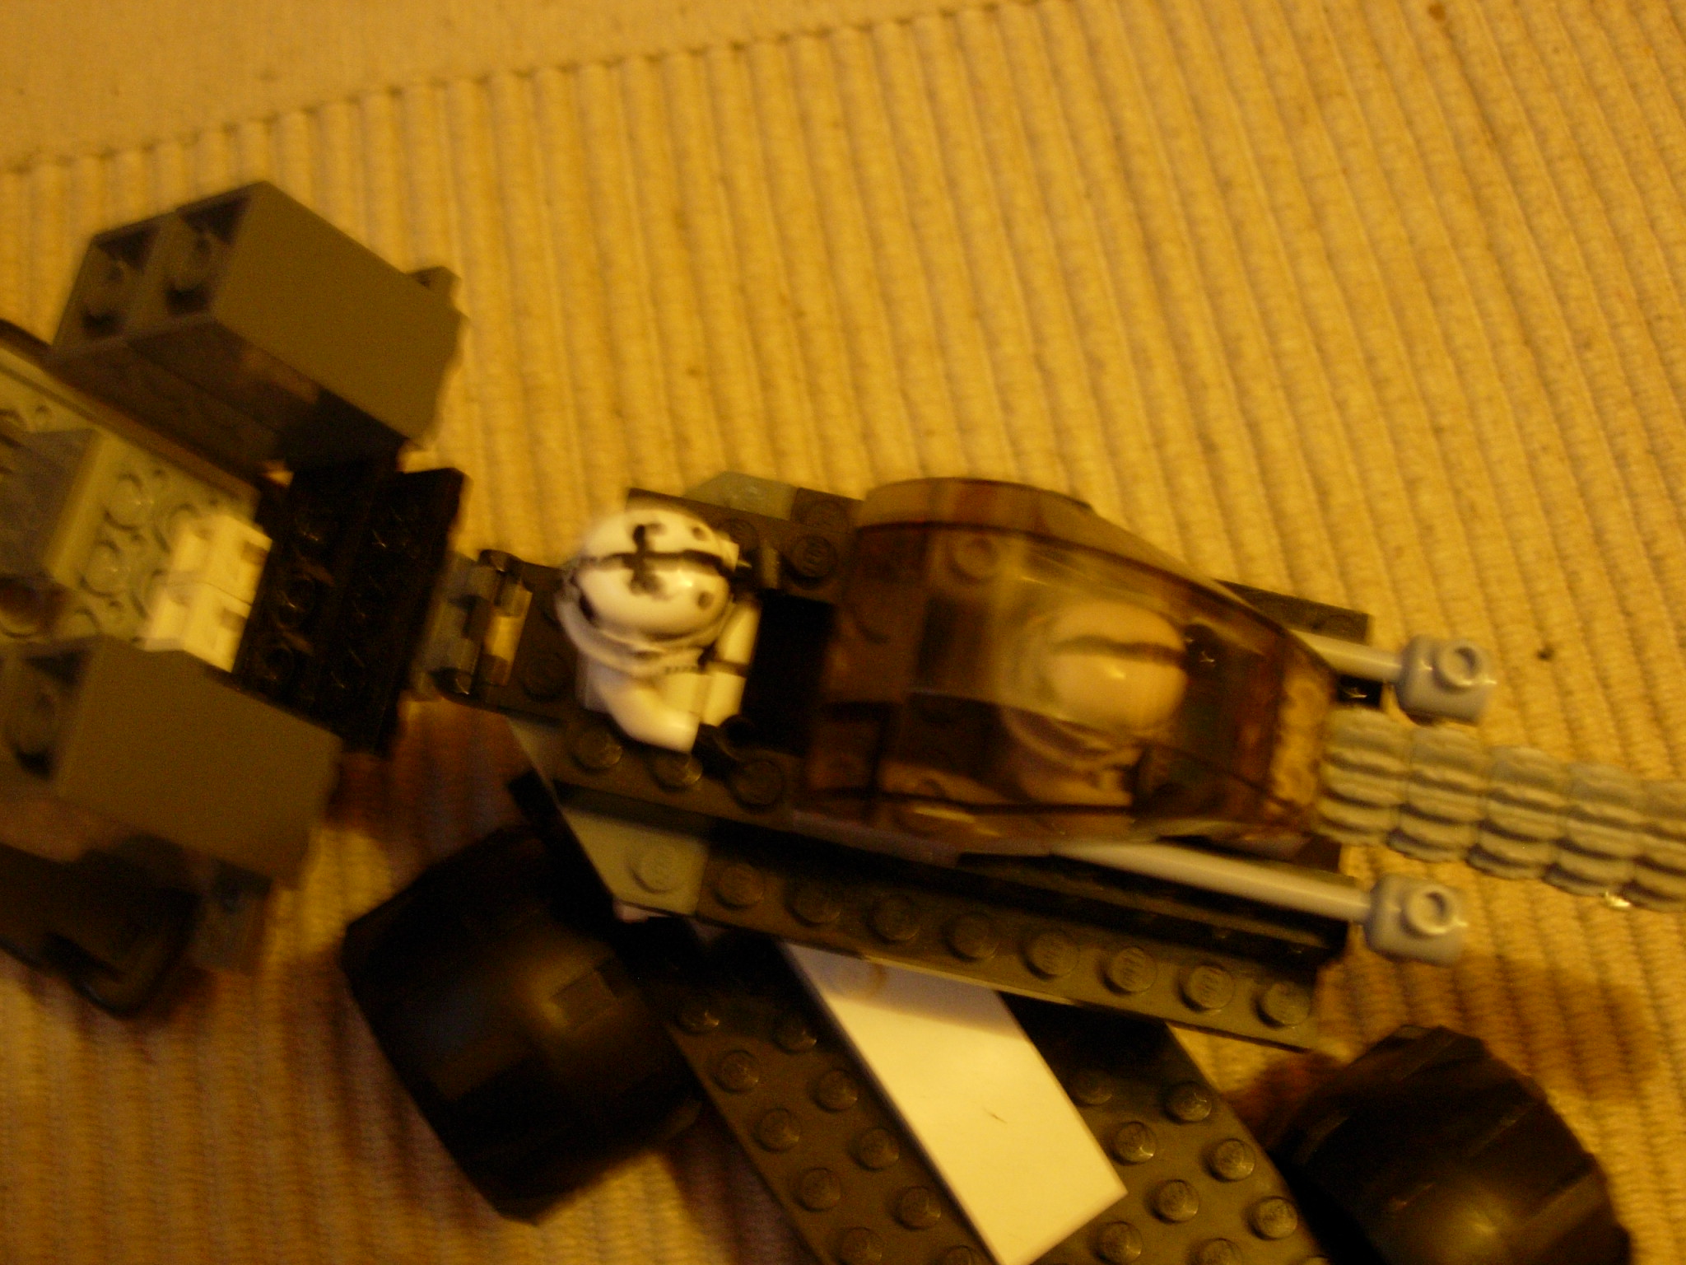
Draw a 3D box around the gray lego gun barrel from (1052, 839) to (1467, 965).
[{"bbox_3d":[0.037,0.023,0.188,0.042,0.009,0.007,12,69,-1],"label":"gray lego gun barrel"}]

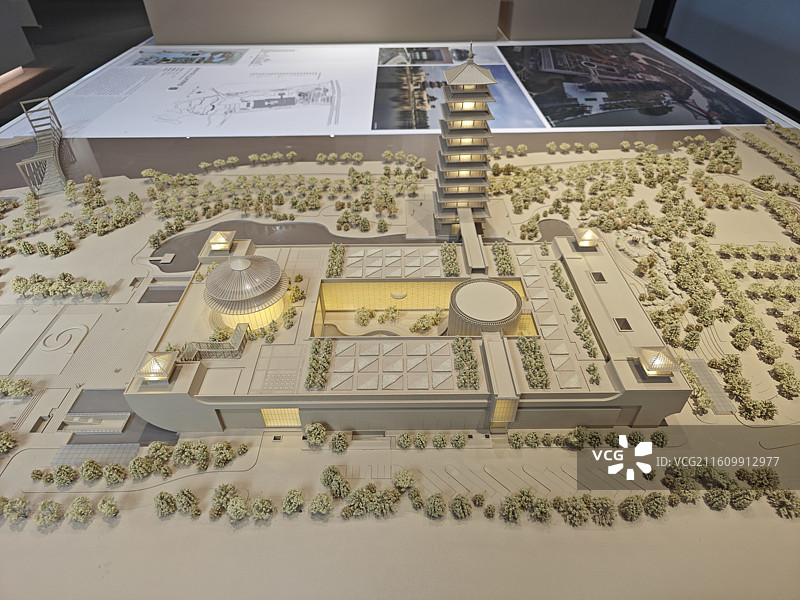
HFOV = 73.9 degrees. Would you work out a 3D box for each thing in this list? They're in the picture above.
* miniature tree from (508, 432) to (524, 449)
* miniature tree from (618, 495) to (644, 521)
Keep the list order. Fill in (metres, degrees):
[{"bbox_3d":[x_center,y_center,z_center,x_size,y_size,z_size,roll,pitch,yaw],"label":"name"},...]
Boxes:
[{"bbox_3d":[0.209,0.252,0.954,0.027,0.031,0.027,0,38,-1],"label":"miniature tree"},{"bbox_3d":[0.351,0.315,0.806,0.038,0.041,0.038,24,44,29],"label":"miniature tree"}]

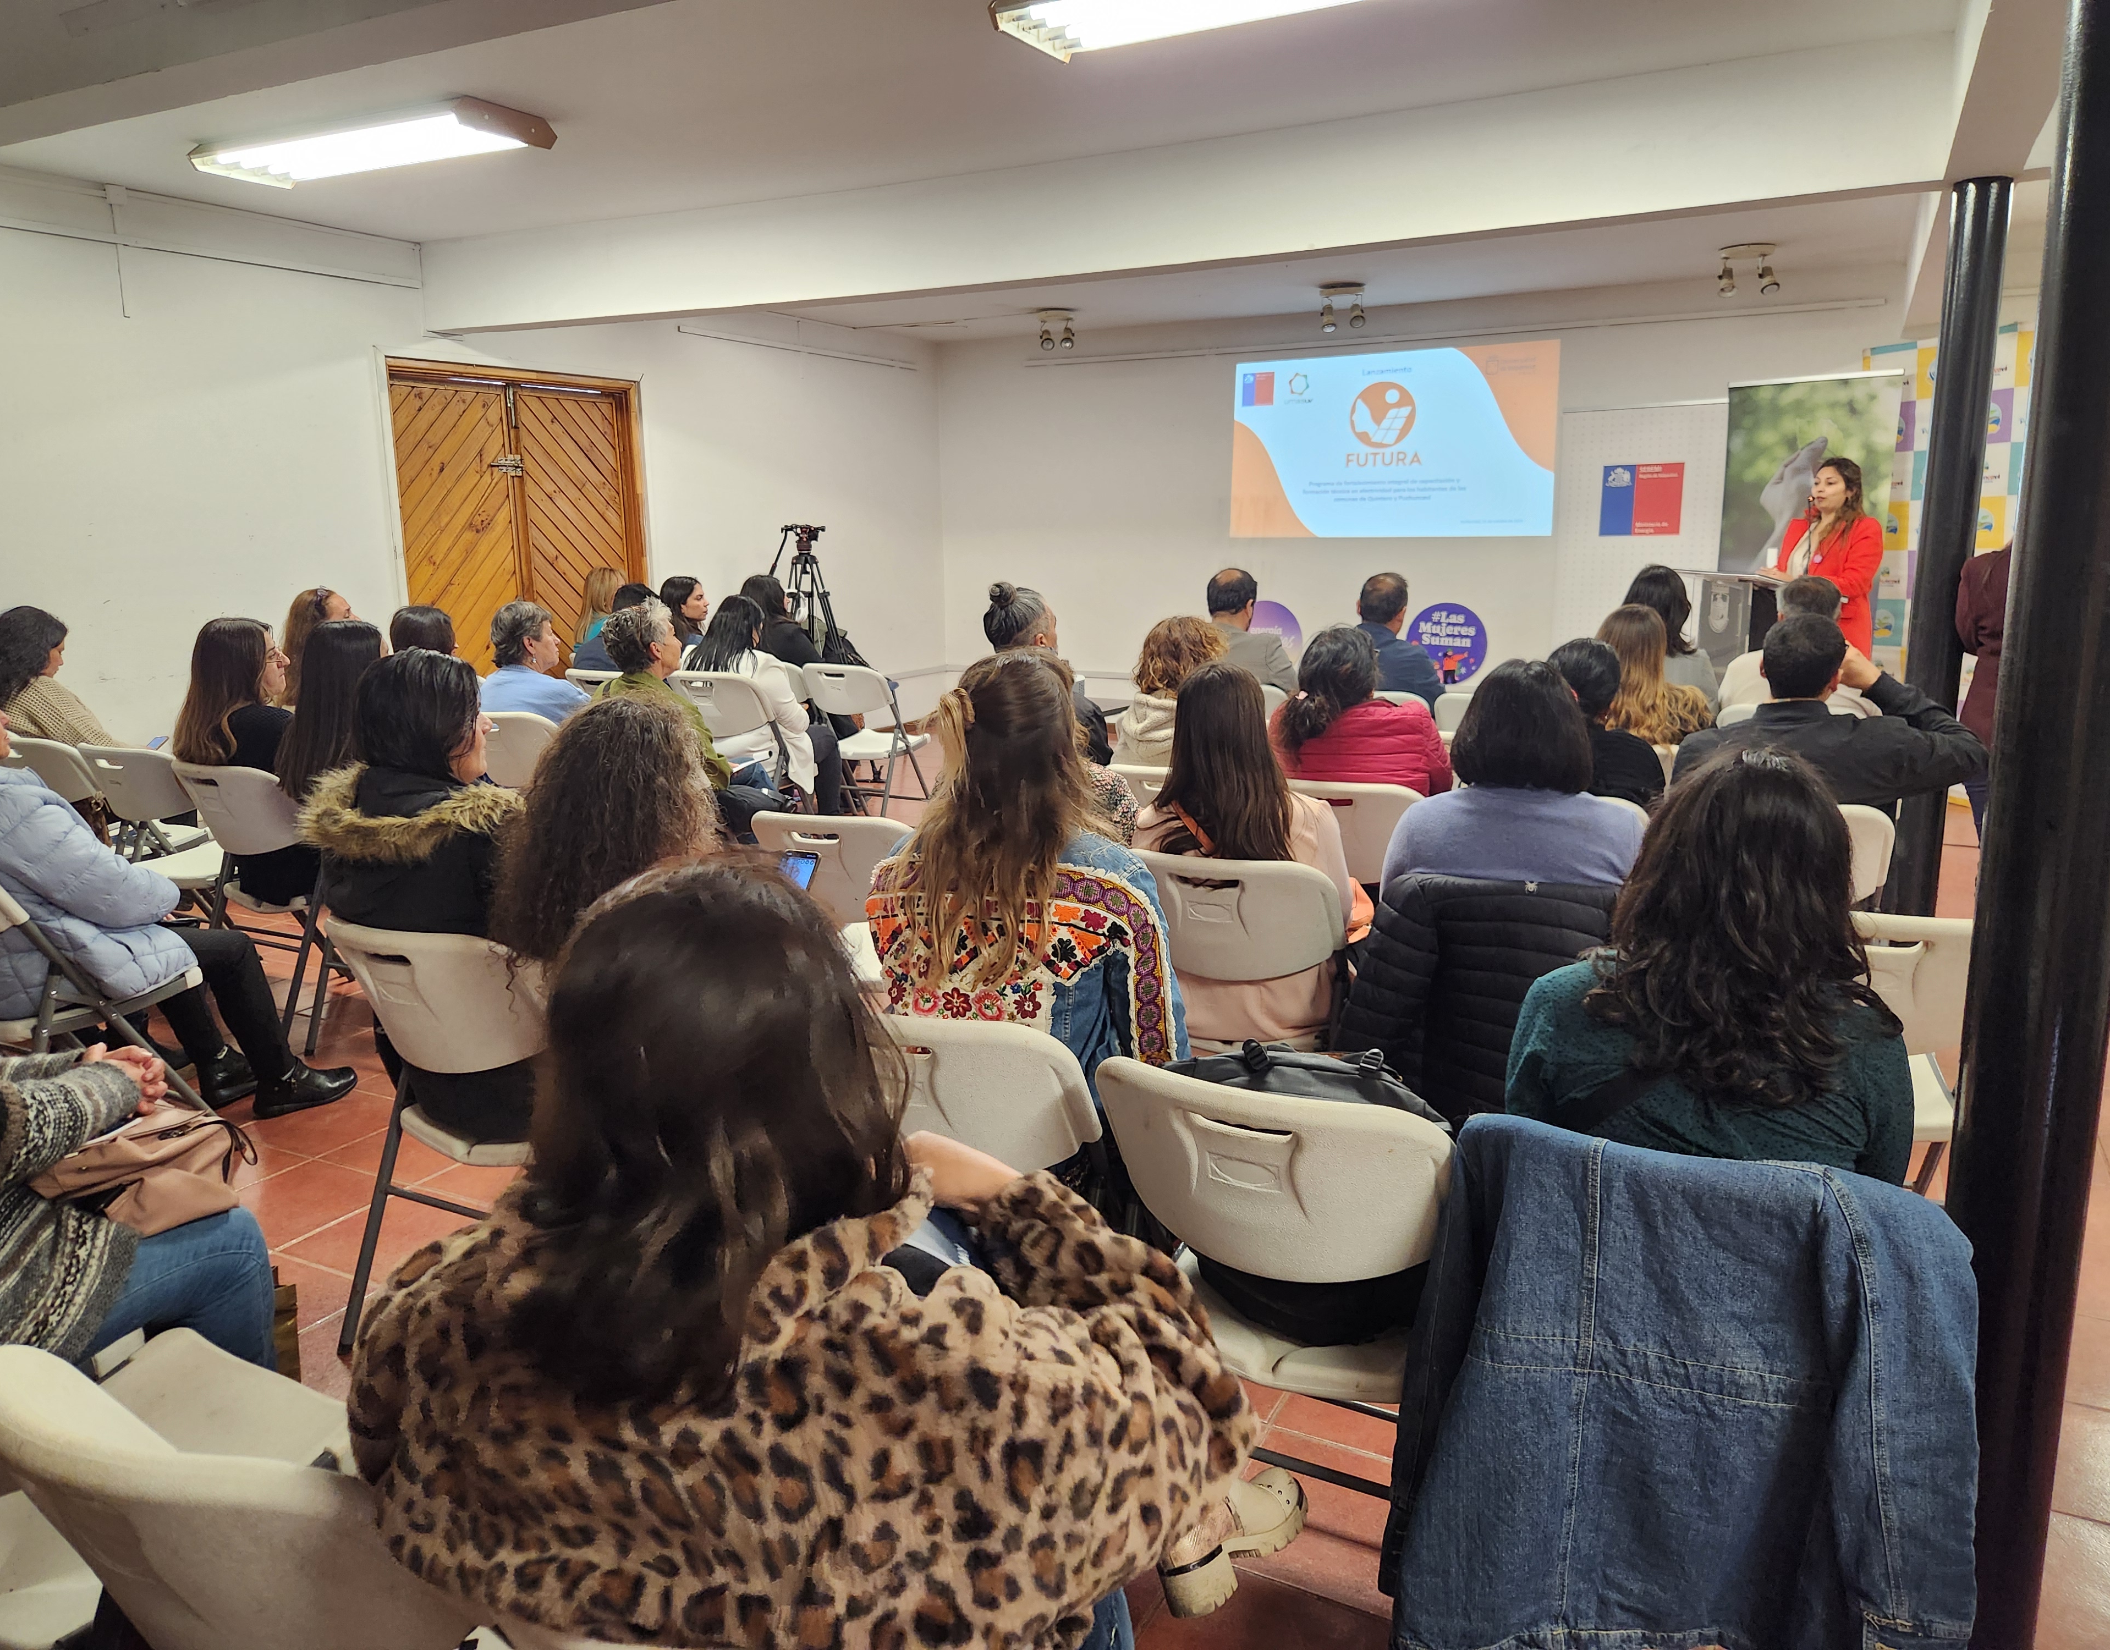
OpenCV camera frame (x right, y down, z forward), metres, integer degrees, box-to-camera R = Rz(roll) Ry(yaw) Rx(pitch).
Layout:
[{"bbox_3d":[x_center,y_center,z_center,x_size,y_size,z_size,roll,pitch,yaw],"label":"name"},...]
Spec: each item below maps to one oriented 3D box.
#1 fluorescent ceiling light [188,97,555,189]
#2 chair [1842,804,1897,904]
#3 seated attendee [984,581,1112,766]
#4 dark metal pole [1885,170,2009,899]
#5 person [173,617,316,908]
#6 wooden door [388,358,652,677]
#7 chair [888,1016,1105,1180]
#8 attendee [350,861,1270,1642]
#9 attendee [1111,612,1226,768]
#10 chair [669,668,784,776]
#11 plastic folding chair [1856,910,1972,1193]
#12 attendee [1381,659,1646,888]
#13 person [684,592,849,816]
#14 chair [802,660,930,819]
[{"bbox_3d":[-2.313,-2.284,4.925,1.260,0.100,0.430,5,13,27],"label":"fluorescent ceiling light"},{"bbox_3d":[1.849,0.294,3.747,0.460,0.800,0.500,5,13,27],"label":"chair"},{"bbox_3d":[0.076,-0.145,4.810,0.480,1.290,0.800,7,14,34],"label":"seated attendee"},{"bbox_3d":[2.705,-0.686,4.480,0.145,2.400,0.145,5,13,27],"label":"dark metal pole"},{"bbox_3d":[-2.265,-0.034,4.665,0.480,1.270,0.800,6,13,29],"label":"person"},{"bbox_3d":[-2.667,-1.183,7.607,0.120,2.260,1.640,5,13,27],"label":"wooden door"},{"bbox_3d":[-0.092,0.630,2.292,0.470,0.850,0.510,5,13,27],"label":"chair"},{"bbox_3d":[-0.044,0.628,1.332,0.580,1.260,0.950,7,13,31],"label":"attendee"},{"bbox_3d":[0.492,-0.009,4.468,0.480,1.250,0.800,6,13,27],"label":"attendee"},{"bbox_3d":[-1.393,-0.196,6.483,0.470,0.850,0.520,4,12,22],"label":"chair"},{"bbox_3d":[1.452,0.514,2.670,0.470,0.850,0.510,4,13,24],"label":"plastic folding chair"},{"bbox_3d":[0.974,0.253,3.155,0.500,1.250,0.800,6,13,27],"label":"attendee"},{"bbox_3d":[-1.421,-0.486,6.990,0.500,1.210,0.750,5,13,30],"label":"person"},{"bbox_3d":[-0.955,-0.449,7.547,0.460,0.800,0.500,6,14,32],"label":"chair"}]

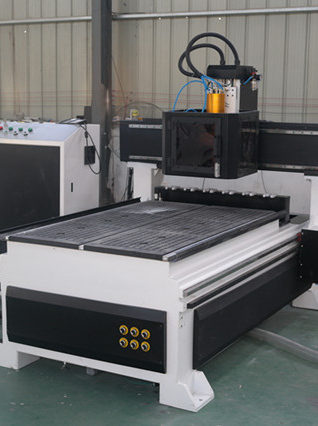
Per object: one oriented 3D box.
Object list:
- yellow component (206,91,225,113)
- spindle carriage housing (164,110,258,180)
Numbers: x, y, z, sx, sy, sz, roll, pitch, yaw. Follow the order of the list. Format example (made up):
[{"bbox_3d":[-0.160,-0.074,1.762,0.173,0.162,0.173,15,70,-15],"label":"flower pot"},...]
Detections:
[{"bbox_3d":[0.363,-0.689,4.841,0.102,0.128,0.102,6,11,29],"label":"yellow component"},{"bbox_3d":[0.340,-0.454,4.931,0.513,0.393,0.350,6,11,29],"label":"spindle carriage housing"}]

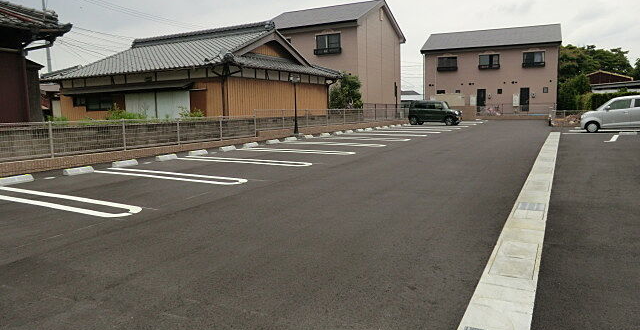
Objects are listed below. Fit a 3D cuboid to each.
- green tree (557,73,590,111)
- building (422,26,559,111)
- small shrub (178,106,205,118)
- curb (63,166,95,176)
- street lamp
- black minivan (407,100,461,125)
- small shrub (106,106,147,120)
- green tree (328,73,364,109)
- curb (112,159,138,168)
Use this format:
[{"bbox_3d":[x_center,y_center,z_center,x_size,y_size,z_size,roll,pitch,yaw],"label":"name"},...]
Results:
[{"bbox_3d":[21.901,-6.057,38.275,2.700,3.600,2.600,3,9,28],"label":"green tree"},{"bbox_3d":[17.270,-9.290,44.397,12.100,8.400,9.400,3,9,28],"label":"building"},{"bbox_3d":[-4.903,-1.896,16.806,0.850,0.750,0.800,3,9,28],"label":"small shrub"},{"bbox_3d":[-5.119,0.133,9.446,0.180,0.120,0.560,3,9,28],"label":"curb"},{"bbox_3d":[-1.086,-2.614,19.608,0.400,2.740,0.400,3,9,28],"label":"street lamp"},{"bbox_3d":[7.775,-3.548,30.183,3.395,1.665,1.475,3,9,28],"label":"black minivan"},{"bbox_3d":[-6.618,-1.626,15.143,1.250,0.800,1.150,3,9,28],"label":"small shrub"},{"bbox_3d":[1.533,-4.048,26.764,1.800,2.900,1.800,3,9,28],"label":"green tree"},{"bbox_3d":[-4.655,-0.030,10.640,0.180,0.120,0.560,3,9,28],"label":"curb"}]

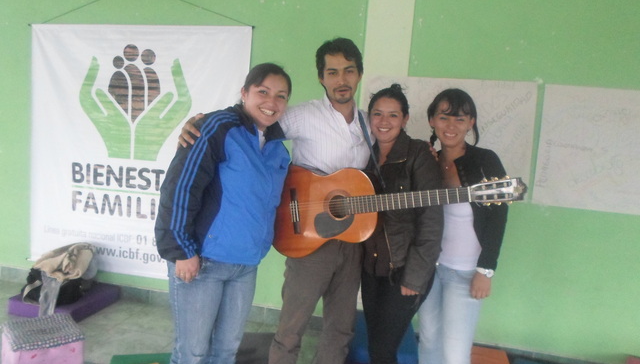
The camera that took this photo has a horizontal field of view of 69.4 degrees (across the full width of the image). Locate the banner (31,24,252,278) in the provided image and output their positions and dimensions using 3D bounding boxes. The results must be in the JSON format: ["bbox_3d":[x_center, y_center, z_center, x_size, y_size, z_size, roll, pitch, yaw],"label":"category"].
[{"bbox_3d":[-1.365,-0.207,3.329,1.770,1.800,0.030,5,6,13],"label":"banner"}]

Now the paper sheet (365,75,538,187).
[{"bbox_3d":[0.749,-0.276,2.803,1.010,0.690,0.020,5,6,13],"label":"paper sheet"}]

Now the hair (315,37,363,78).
[{"bbox_3d":[0.074,-0.482,1.850,0.190,0.185,0.205,4,5,-3],"label":"hair"}]

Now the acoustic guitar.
[{"bbox_3d":[0.236,0.080,1.718,1.000,0.370,0.100,-7,-3,21],"label":"acoustic guitar"}]

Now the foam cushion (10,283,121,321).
[{"bbox_3d":[-1.778,0.825,3.264,0.500,0.090,0.510,5,5,9],"label":"foam cushion"}]

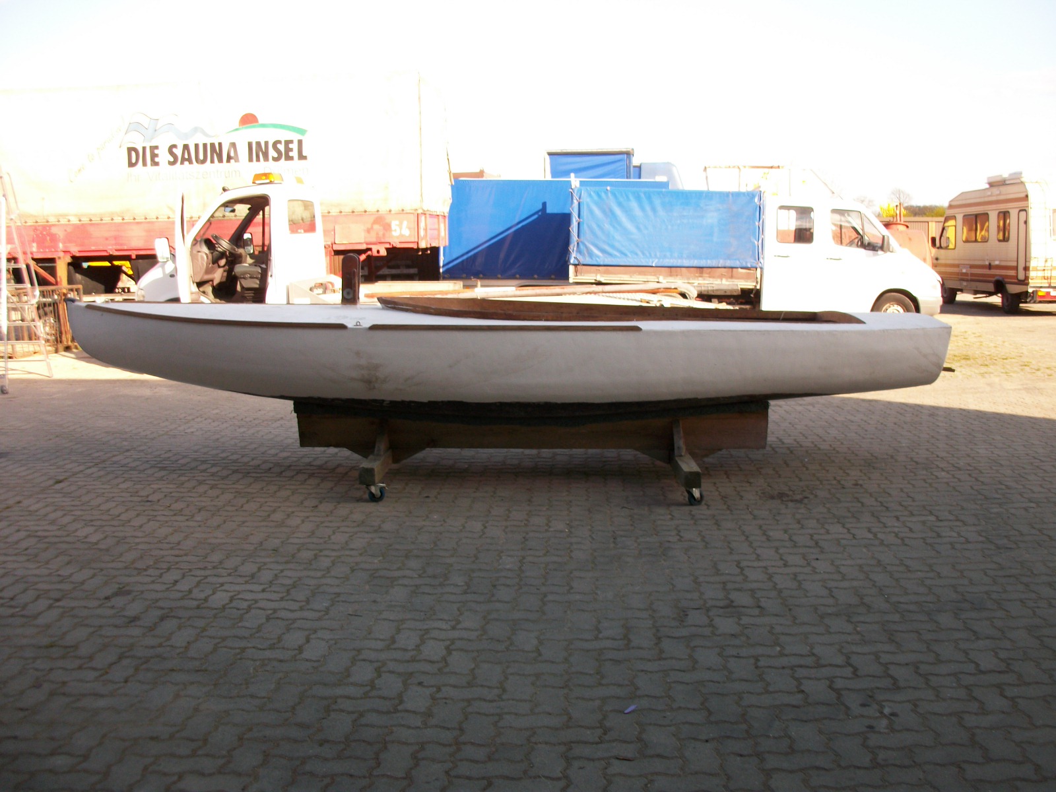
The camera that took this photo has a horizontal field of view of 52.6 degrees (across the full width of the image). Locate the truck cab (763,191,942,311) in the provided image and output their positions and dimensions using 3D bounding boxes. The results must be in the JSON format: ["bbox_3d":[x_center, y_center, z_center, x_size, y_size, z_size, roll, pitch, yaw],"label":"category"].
[{"bbox_3d":[5.520,-2.340,18.200,3.120,2.170,1.970,0,8,4],"label":"truck cab"}]

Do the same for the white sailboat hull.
[{"bbox_3d":[-0.290,-0.280,6.700,5.560,0.780,1.720,0,8,5],"label":"white sailboat hull"}]

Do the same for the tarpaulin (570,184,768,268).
[{"bbox_3d":[2.330,-2.900,18.500,3.200,1.320,2.000,0,8,4],"label":"tarpaulin"}]

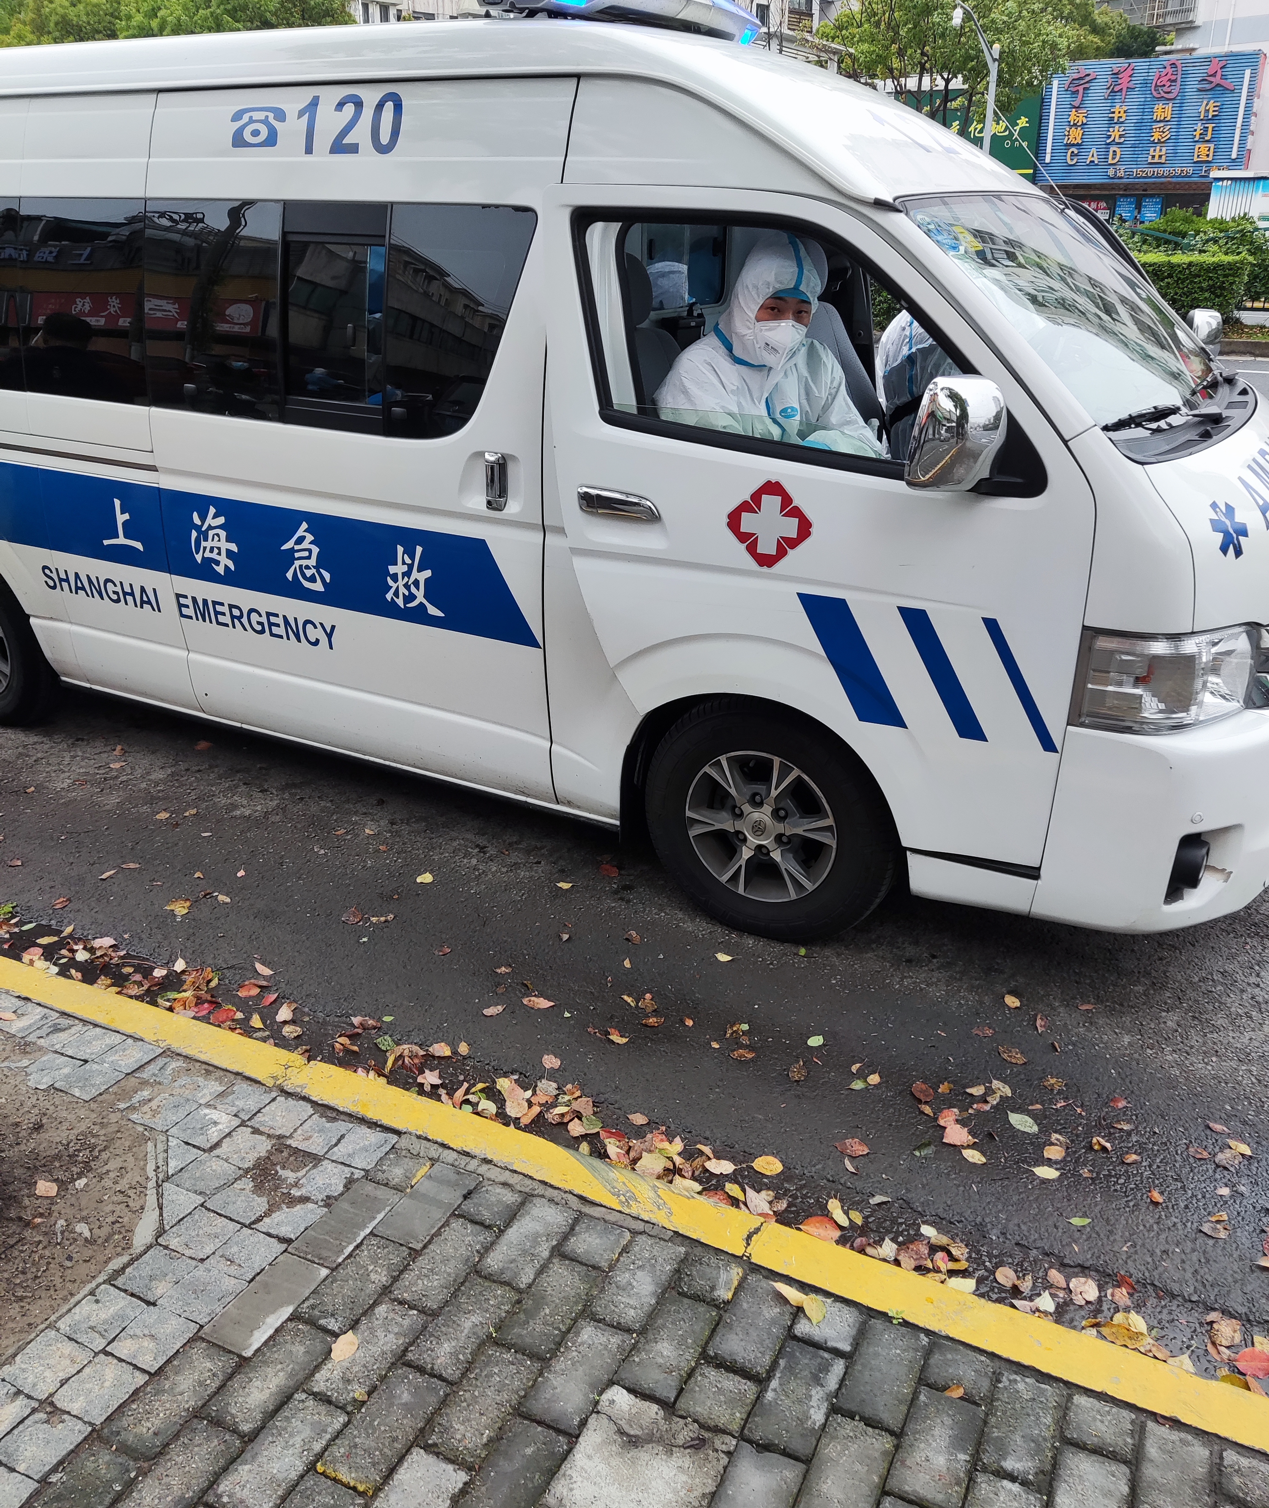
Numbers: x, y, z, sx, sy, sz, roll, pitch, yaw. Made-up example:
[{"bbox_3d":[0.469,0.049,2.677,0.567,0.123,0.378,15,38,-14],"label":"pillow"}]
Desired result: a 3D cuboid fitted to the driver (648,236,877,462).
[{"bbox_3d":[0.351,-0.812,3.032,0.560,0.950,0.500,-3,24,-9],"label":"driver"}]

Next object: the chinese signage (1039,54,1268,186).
[{"bbox_3d":[8.007,-10.005,19.300,3.206,1.743,0.180,15,28,30],"label":"chinese signage"}]

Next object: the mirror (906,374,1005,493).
[{"bbox_3d":[0.632,-0.632,2.396,0.180,0.235,0.115,-21,32,-38],"label":"mirror"}]

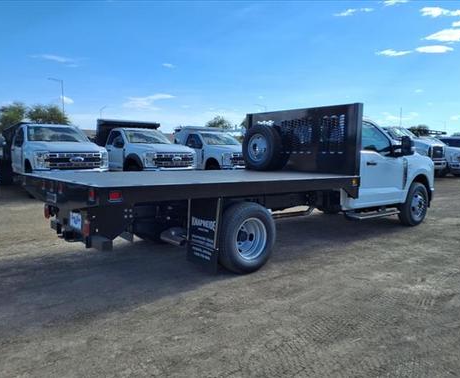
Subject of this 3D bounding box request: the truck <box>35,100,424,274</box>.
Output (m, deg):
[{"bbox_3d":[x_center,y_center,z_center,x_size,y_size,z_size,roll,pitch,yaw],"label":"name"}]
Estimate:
[{"bbox_3d":[0.828,-0.290,6.274,7.000,2.060,2.420,-4,8,-40],"label":"truck"}]

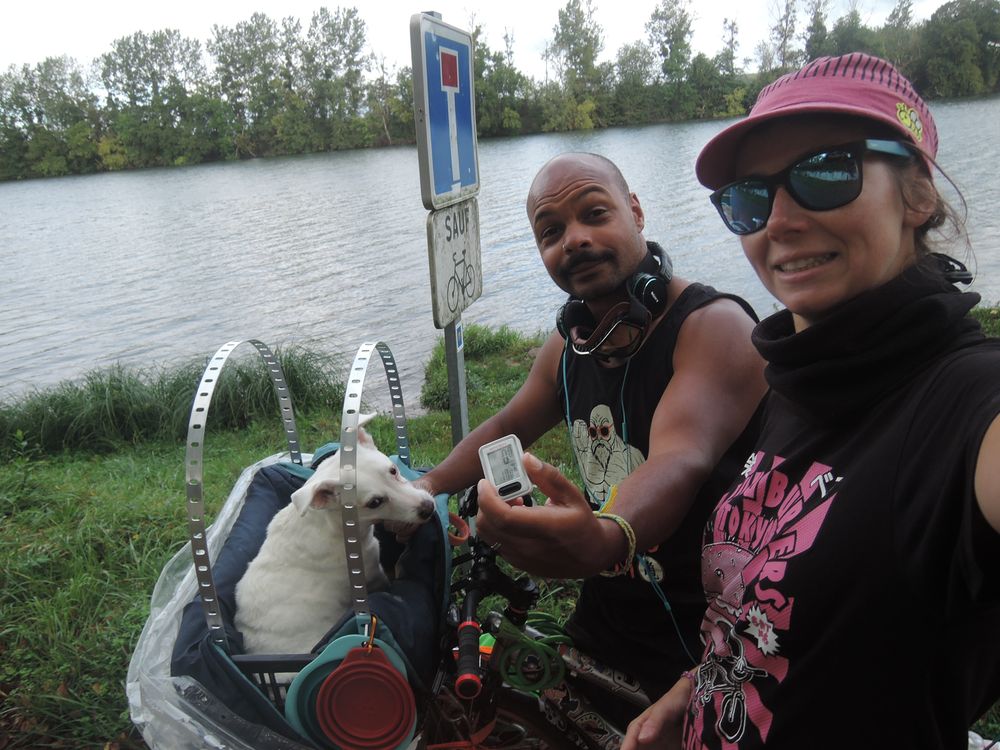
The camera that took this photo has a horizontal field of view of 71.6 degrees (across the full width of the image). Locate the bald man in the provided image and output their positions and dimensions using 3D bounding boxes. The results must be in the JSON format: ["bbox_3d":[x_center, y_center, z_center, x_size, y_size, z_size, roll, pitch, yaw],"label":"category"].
[{"bbox_3d":[0.175,0.480,1.200,0.660,1.630,0.540,-19,25,-35],"label":"bald man"}]

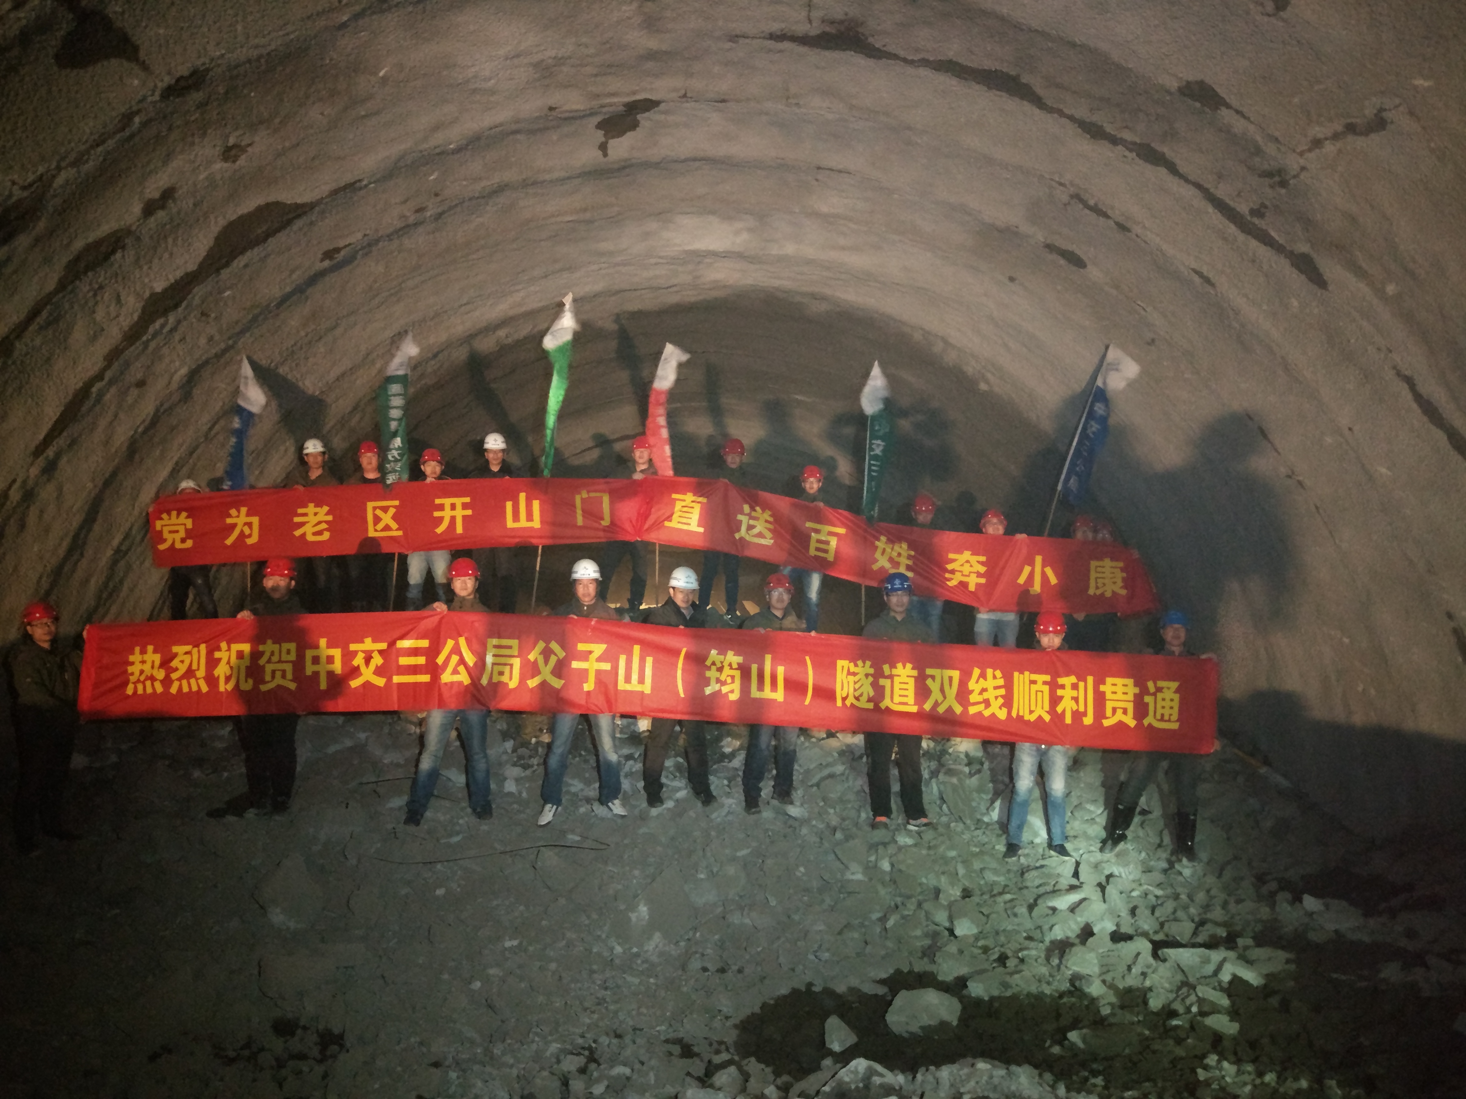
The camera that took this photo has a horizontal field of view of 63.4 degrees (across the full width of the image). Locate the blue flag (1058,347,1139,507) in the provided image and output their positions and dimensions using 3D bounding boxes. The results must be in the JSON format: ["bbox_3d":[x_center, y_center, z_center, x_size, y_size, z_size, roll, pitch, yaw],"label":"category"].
[{"bbox_3d":[3.515,-1.205,11.500,0.420,1.550,0.250,18,3,0],"label":"blue flag"}]

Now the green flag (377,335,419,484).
[{"bbox_3d":[-3.356,-1.408,11.900,0.340,1.500,0.220,4,3,0],"label":"green flag"}]

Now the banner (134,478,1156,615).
[{"bbox_3d":[-0.738,-0.021,11.000,9.370,1.250,0.500,0,0,-2],"label":"banner"}]

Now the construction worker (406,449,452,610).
[{"bbox_3d":[-2.861,-0.107,11.200,0.520,1.700,0.380,0,0,-9],"label":"construction worker"}]

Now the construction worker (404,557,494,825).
[{"bbox_3d":[-1.900,0.945,7.950,0.620,1.790,0.420,0,0,-8],"label":"construction worker"}]

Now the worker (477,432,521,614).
[{"bbox_3d":[-2.223,-0.234,11.200,0.530,1.750,0.380,0,0,-7],"label":"worker"}]

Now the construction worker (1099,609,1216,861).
[{"bbox_3d":[3.059,1.325,8.550,0.800,1.760,0.420,2,3,9],"label":"construction worker"}]

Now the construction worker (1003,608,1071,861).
[{"bbox_3d":[2.196,1.318,8.500,0.530,1.750,0.400,1,3,6],"label":"construction worker"}]

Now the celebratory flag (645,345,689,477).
[{"bbox_3d":[-0.625,-1.298,11.150,0.400,1.320,0.220,0,0,-2],"label":"celebratory flag"}]

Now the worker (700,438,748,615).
[{"bbox_3d":[-0.092,-0.236,11.900,0.500,1.760,0.360,1,3,-2],"label":"worker"}]

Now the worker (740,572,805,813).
[{"bbox_3d":[0.282,1.025,8.450,0.500,1.715,0.400,0,0,1],"label":"worker"}]

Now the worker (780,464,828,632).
[{"bbox_3d":[0.710,0.040,11.400,0.530,1.720,0.380,0,0,2],"label":"worker"}]

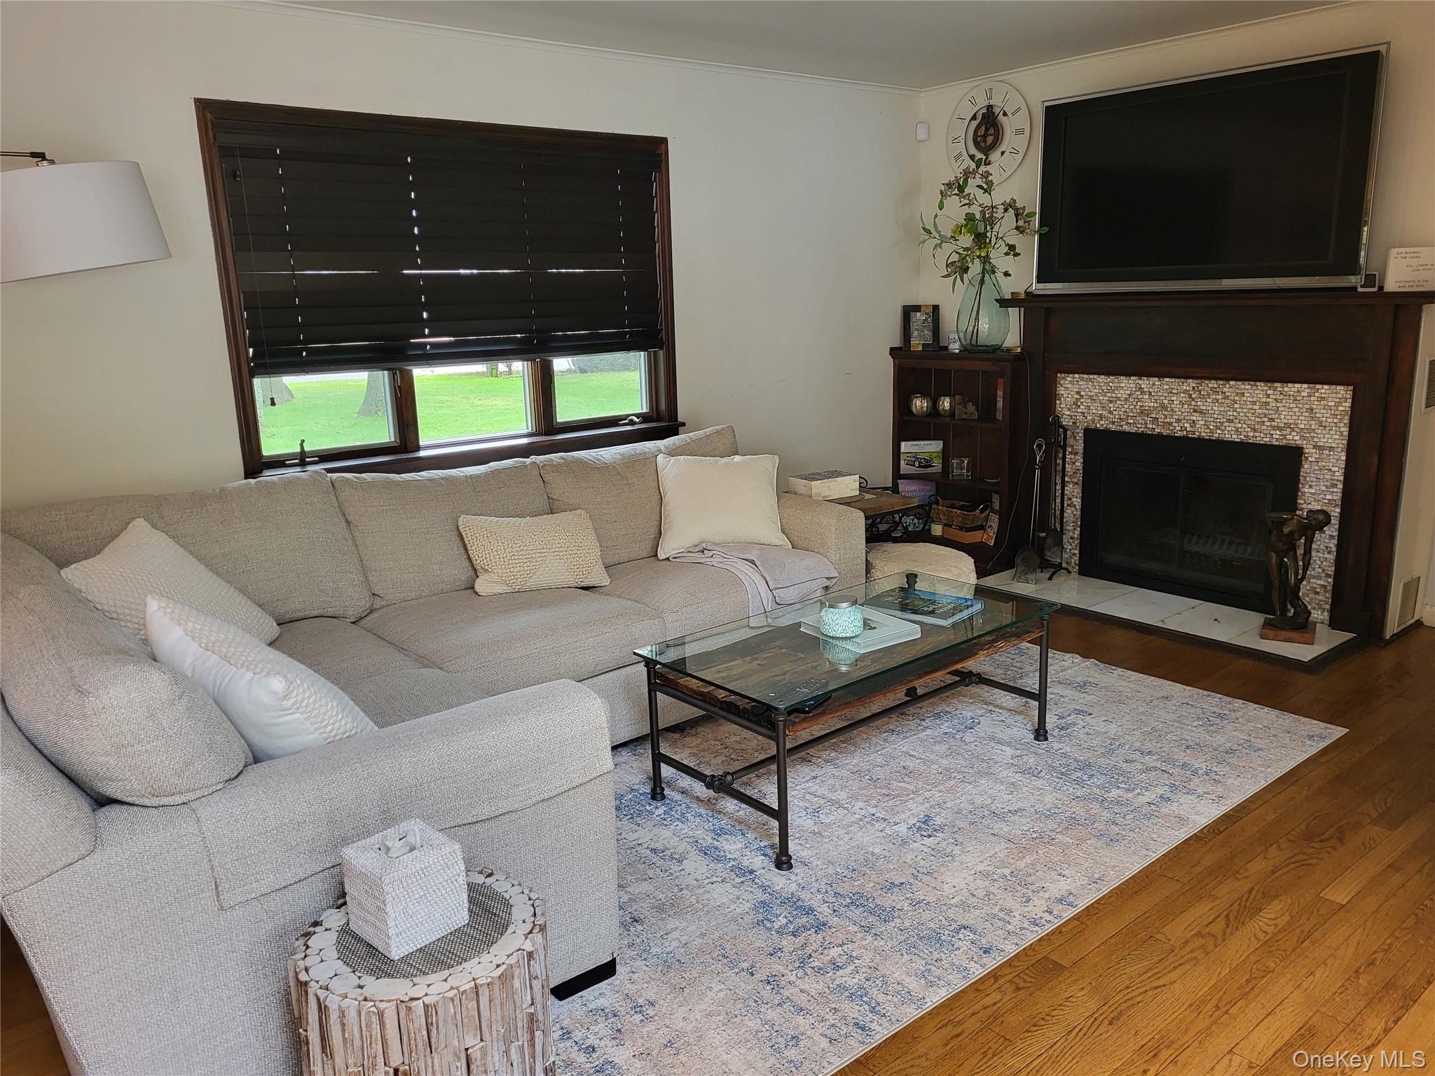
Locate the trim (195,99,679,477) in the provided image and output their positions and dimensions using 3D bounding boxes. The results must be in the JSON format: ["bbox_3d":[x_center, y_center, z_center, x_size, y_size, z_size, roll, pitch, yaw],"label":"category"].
[{"bbox_3d":[-0.961,-0.995,4.397,2.020,1.336,0.107,-12,16,-38],"label":"trim"}]

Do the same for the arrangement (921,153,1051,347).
[{"bbox_3d":[1.301,-1.398,5.357,0.480,0.933,0.630,-12,16,-38],"label":"arrangement"}]

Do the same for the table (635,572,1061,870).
[{"bbox_3d":[0.425,0.479,3.232,1.210,0.437,0.611,-12,16,-38],"label":"table"}]

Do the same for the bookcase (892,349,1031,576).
[{"bbox_3d":[1.309,-0.436,5.641,0.360,1.105,0.809,-12,16,-38],"label":"bookcase"}]

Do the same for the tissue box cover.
[{"bbox_3d":[-0.508,0.570,1.761,0.139,0.136,0.133,10,18,43],"label":"tissue box cover"}]

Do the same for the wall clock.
[{"bbox_3d":[1.400,-2.109,5.606,0.057,0.502,0.523,-12,16,-38],"label":"wall clock"}]

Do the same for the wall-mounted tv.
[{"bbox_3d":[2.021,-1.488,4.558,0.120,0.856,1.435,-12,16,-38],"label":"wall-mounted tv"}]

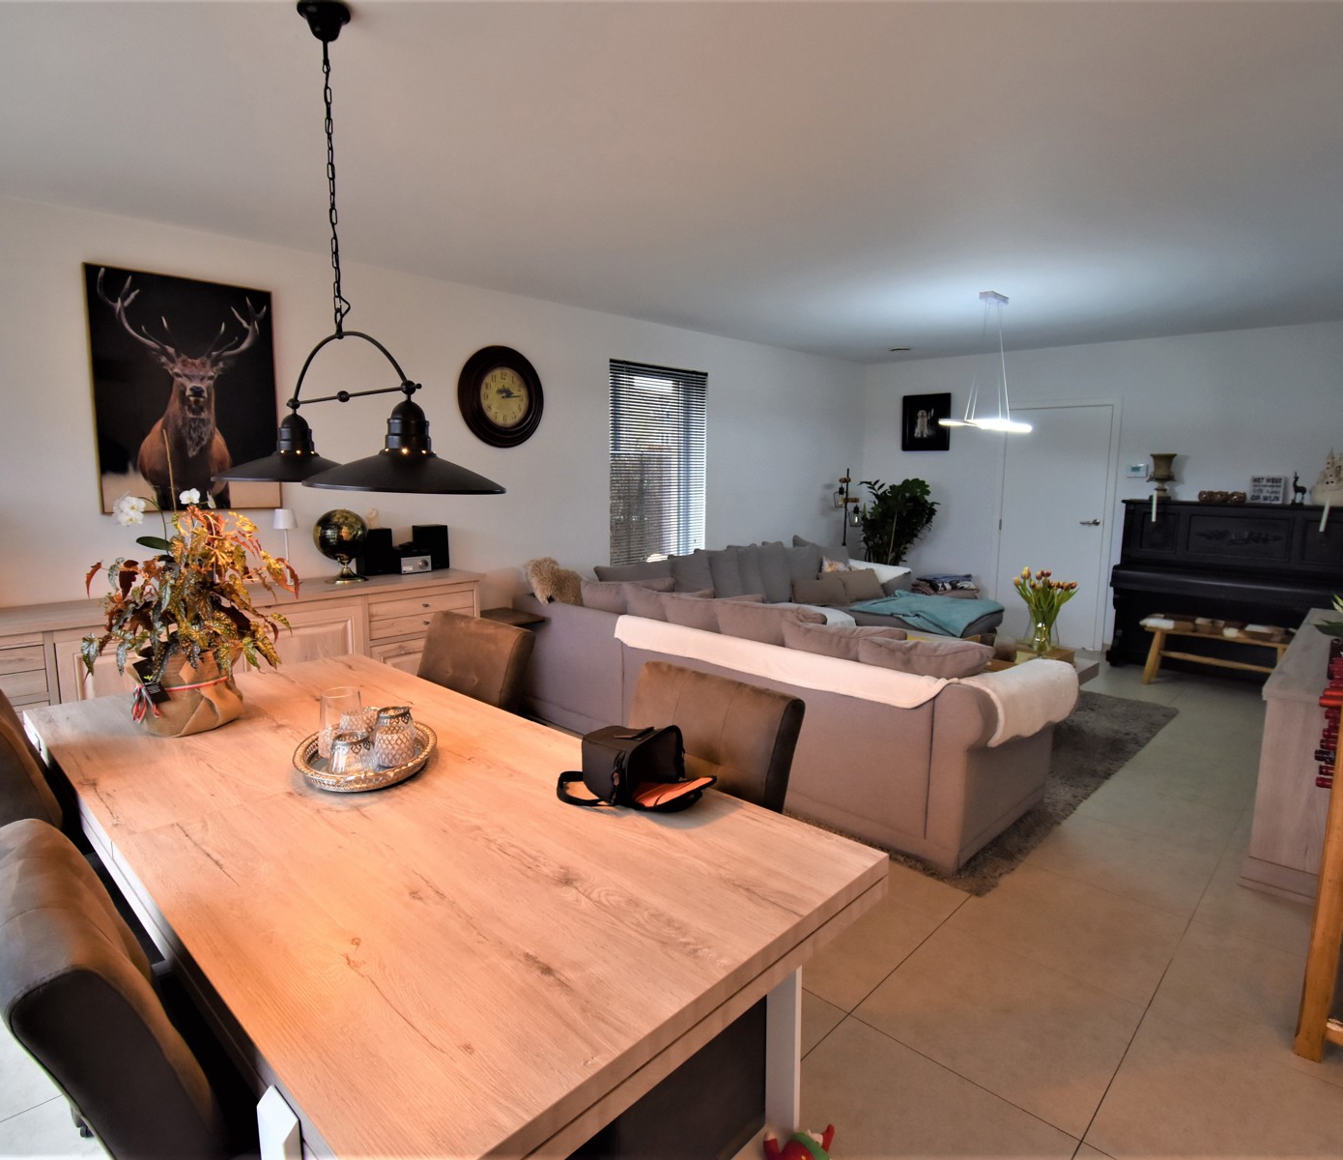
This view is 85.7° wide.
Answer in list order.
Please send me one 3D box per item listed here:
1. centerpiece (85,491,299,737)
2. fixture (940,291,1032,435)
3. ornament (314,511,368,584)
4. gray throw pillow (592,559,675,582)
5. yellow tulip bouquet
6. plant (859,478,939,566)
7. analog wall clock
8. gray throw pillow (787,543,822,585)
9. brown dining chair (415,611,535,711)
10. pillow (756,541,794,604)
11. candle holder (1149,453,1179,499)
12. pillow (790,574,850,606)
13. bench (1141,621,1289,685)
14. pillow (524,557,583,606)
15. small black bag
[{"bbox_3d":[-1.344,0.122,2.147,0.500,0.620,0.500,0,9,-2],"label":"centerpiece"},{"bbox_3d":[1.965,-1.337,4.461,0.260,0.800,1.000,9,12,44],"label":"fixture"},{"bbox_3d":[-1.740,-0.144,3.834,0.270,0.380,0.270,0,9,-2],"label":"ornament"},{"bbox_3d":[-0.247,0.138,4.821,0.580,0.480,0.180,-8,-3,-45],"label":"gray throw pillow"},{"bbox_3d":[2.334,0.207,4.540,0.340,0.510,0.340,0,9,-2],"label":"yellow tulip bouquet"},{"bbox_3d":[2.208,-0.249,7.116,0.720,1.430,0.720,9,12,44],"label":"plant"},{"bbox_3d":[-1.005,-1.108,4.380,0.070,0.600,0.600,9,12,44],"label":"analog wall clock"},{"bbox_3d":[1.120,-0.058,6.175,0.440,0.450,0.170,-6,11,-36],"label":"gray throw pillow"},{"bbox_3d":[-0.926,0.644,2.738,0.490,0.960,0.610,7,11,39],"label":"brown dining chair"},{"bbox_3d":[0.835,-0.060,5.861,0.460,0.480,0.170,-8,-3,-45],"label":"pillow"},{"bbox_3d":[3.820,-0.777,5.637,0.220,0.360,0.220,8,12,43],"label":"candle holder"},{"bbox_3d":[1.226,0.096,6.000,0.480,0.280,0.150,1,-10,1],"label":"pillow"},{"bbox_3d":[3.864,0.594,5.121,0.300,0.440,0.920,-7,11,-42],"label":"bench"},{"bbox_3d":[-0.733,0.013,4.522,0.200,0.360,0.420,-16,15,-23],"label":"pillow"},{"bbox_3d":[-0.082,0.435,1.736,0.330,0.145,0.250,8,12,43],"label":"small black bag"}]

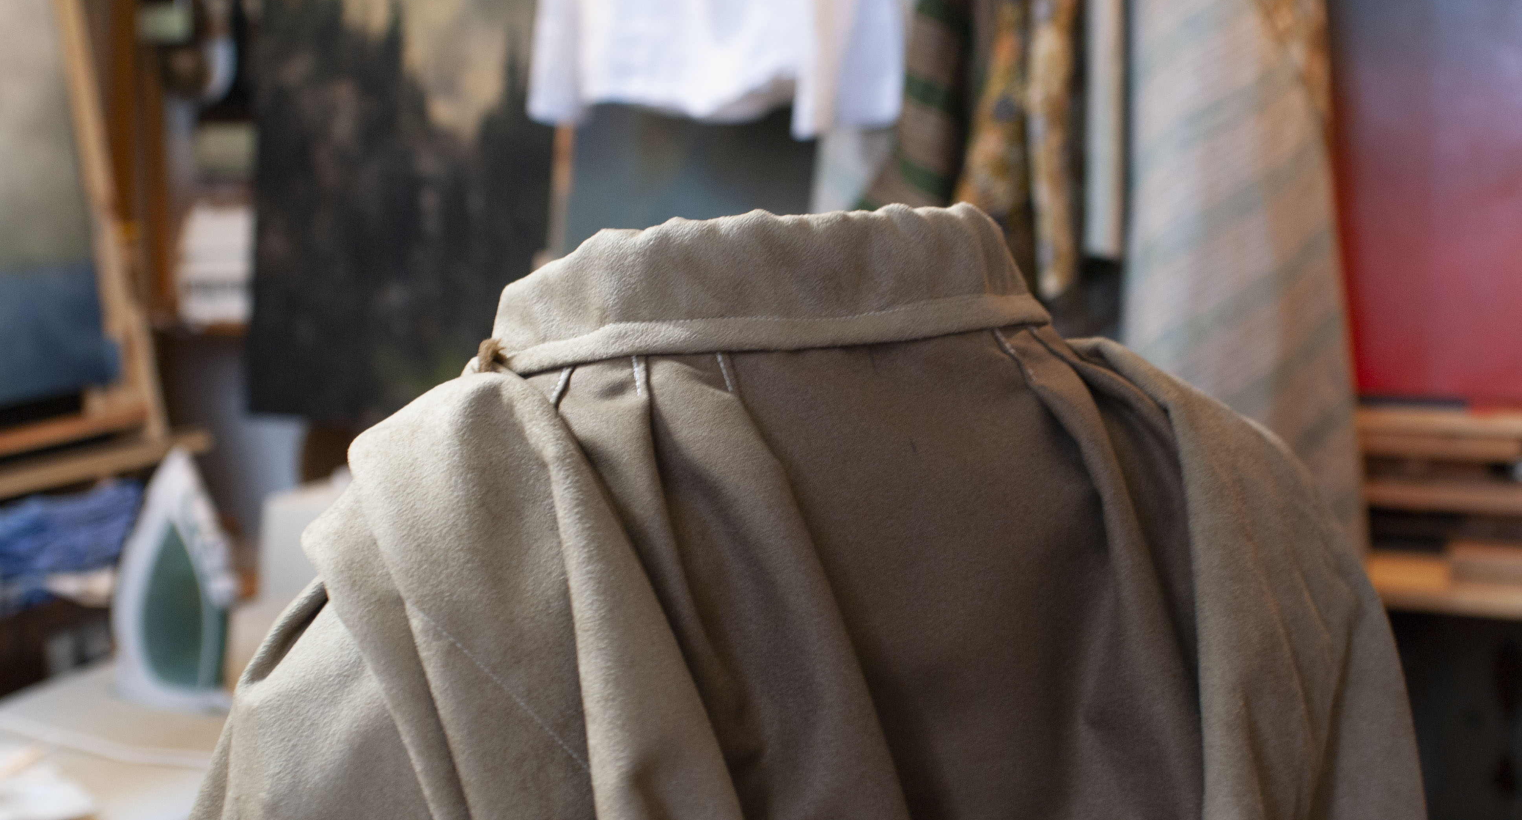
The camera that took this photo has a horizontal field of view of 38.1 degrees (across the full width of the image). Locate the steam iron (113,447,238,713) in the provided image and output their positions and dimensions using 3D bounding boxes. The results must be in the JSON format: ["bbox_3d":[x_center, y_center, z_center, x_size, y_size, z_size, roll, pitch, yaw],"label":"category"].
[{"bbox_3d":[-0.641,0.186,2.420,0.135,0.280,0.120,9,5,28],"label":"steam iron"}]

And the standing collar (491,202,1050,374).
[{"bbox_3d":[0.003,-0.035,0.725,0.180,0.054,0.160,0,-3,-9],"label":"standing collar"}]

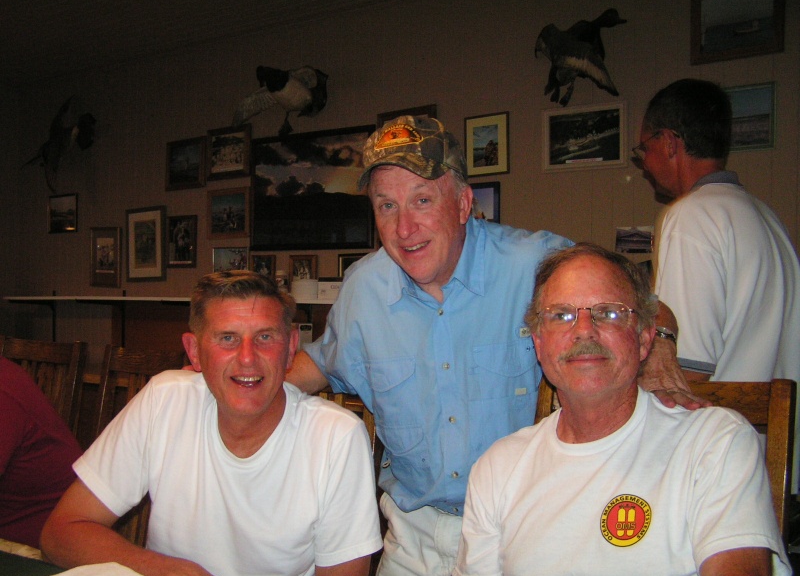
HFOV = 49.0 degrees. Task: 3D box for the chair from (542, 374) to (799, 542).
[{"bbox_3d":[0.321,0.661,1.364,0.445,1.010,0.540,0,0,34],"label":"chair"}]

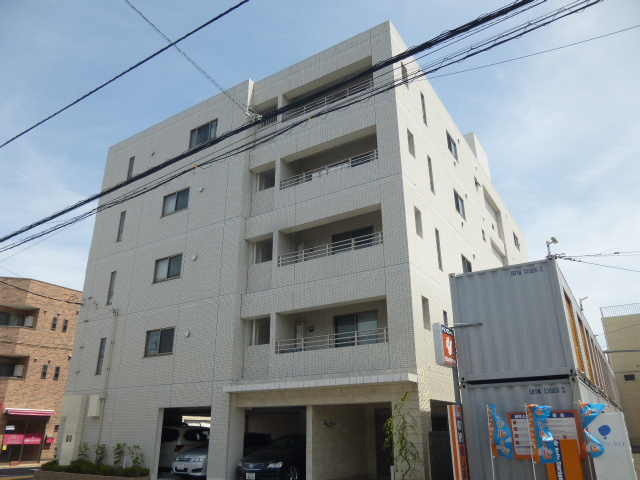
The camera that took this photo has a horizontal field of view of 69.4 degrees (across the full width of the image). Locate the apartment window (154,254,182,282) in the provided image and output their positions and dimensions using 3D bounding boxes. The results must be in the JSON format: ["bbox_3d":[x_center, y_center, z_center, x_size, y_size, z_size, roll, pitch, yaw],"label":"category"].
[{"bbox_3d":[-5.868,1.149,17.981,1.559,0.976,0.150,-13,-25,30],"label":"apartment window"}]

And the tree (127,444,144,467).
[{"bbox_3d":[-6.175,7.262,15.496,0.456,0.741,0.456,-13,-25,30],"label":"tree"}]

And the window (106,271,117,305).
[{"bbox_3d":[-8.784,2.064,19.619,0.393,1.438,0.150,-13,-25,30],"label":"window"}]

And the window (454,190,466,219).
[{"bbox_3d":[5.811,-1.472,19.368,0.150,0.980,1.390,-14,-25,30],"label":"window"}]

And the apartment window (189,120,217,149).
[{"bbox_3d":[-4.758,-4.333,19.119,1.540,0.940,0.150,-14,-25,30],"label":"apartment window"}]

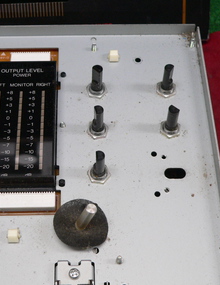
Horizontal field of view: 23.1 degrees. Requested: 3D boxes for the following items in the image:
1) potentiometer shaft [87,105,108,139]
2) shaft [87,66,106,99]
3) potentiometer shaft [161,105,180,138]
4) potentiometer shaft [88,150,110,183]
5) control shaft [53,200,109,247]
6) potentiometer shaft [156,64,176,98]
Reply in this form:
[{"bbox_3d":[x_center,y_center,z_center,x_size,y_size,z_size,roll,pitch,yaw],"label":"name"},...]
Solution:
[{"bbox_3d":[-0.006,-0.012,0.302,0.012,0.021,0.012,-1,59,-2],"label":"potentiometer shaft"},{"bbox_3d":[-0.007,-0.036,0.317,0.012,0.021,0.012,-1,59,-2],"label":"shaft"},{"bbox_3d":[0.036,-0.013,0.304,0.012,0.021,0.012,-1,59,-2],"label":"potentiometer shaft"},{"bbox_3d":[-0.006,0.012,0.287,0.012,0.021,0.012,-1,59,-2],"label":"potentiometer shaft"},{"bbox_3d":[-0.015,0.037,0.271,0.029,0.023,0.028,-1,59,-2],"label":"control shaft"},{"bbox_3d":[0.035,-0.037,0.318,0.012,0.021,0.012,-1,59,-2],"label":"potentiometer shaft"}]

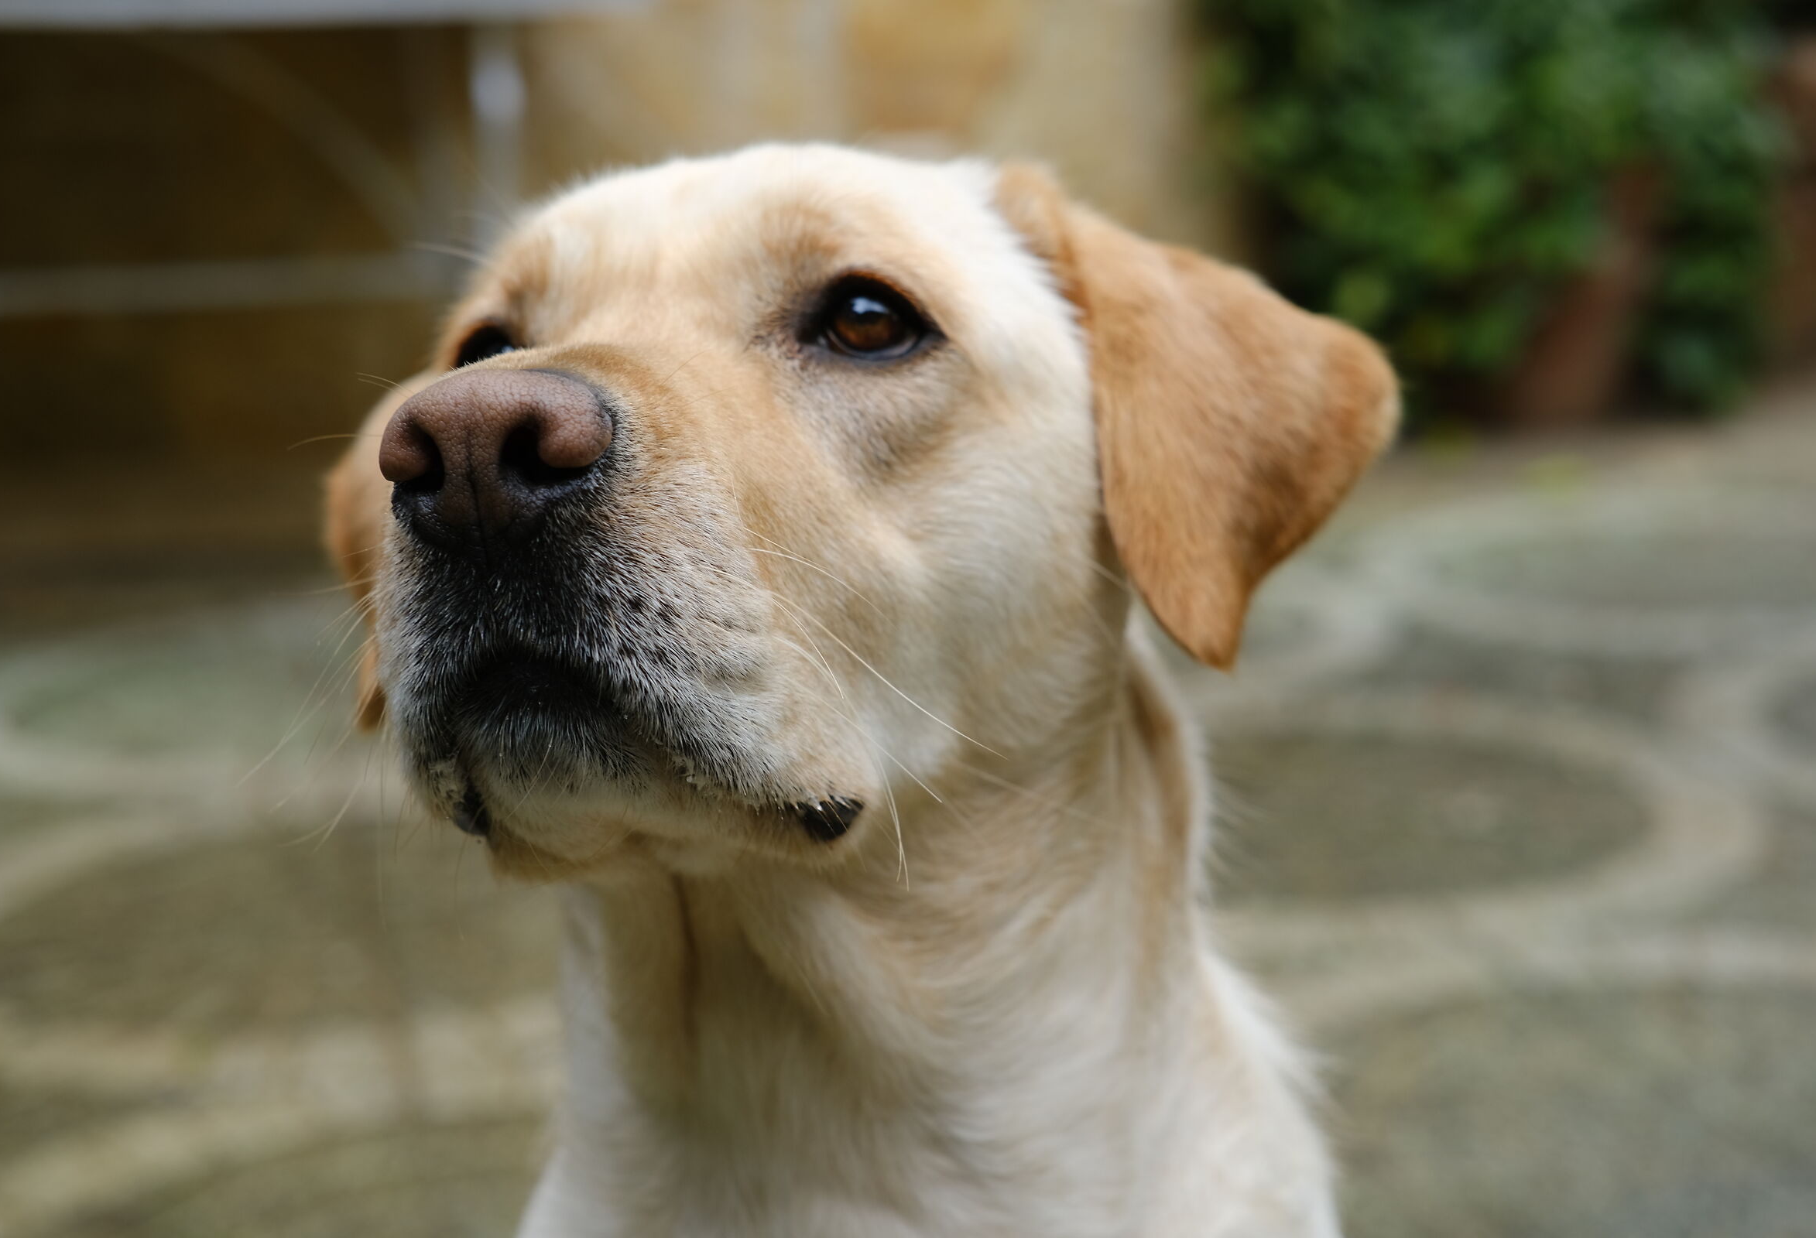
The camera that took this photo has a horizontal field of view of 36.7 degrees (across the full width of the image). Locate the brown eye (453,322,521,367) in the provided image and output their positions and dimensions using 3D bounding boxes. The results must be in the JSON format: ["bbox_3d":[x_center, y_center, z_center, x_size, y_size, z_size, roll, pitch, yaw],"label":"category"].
[{"bbox_3d":[-0.088,-0.055,0.578,0.022,0.016,0.013,-5,-6,25],"label":"brown eye"}]

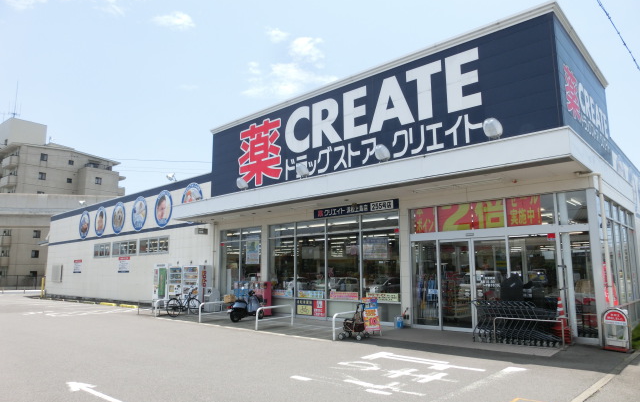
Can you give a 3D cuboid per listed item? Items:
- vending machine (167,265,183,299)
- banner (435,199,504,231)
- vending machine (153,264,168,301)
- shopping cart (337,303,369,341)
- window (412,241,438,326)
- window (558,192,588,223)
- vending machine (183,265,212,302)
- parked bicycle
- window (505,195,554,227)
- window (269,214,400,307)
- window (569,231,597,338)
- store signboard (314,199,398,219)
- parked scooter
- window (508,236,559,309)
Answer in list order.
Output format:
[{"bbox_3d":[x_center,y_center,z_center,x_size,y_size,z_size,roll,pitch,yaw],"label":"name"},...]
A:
[{"bbox_3d":[-6.150,3.871,19.903,1.131,1.846,0.710,-9,-13,42],"label":"vending machine"},{"bbox_3d":[4.113,0.442,12.149,1.874,0.760,0.057,-9,-13,42],"label":"banner"},{"bbox_3d":[-7.122,3.954,20.656,1.294,1.988,0.710,-9,-13,42],"label":"vending machine"},{"bbox_3d":[0.807,2.886,10.684,0.650,0.840,0.510,-4,-10,22],"label":"shopping cart"},{"bbox_3d":[3.037,2.392,12.829,0.888,2.496,0.100,-8,-12,42],"label":"window"},{"bbox_3d":[5.954,0.181,10.493,0.655,0.801,0.100,-8,-12,42],"label":"window"},{"bbox_3d":[-5.183,3.713,18.831,1.248,1.840,0.660,-8,-12,42],"label":"vending machine"},{"bbox_3d":[-4.931,3.716,16.365,0.560,1.040,1.750,-6,-11,30],"label":"parked bicycle"},{"bbox_3d":[5.259,0.276,11.119,1.192,0.795,0.100,-8,-12,42],"label":"window"},{"bbox_3d":[0.217,2.038,15.490,5.981,2.816,0.100,-8,-12,42],"label":"window"},{"bbox_3d":[6.013,1.892,10.108,0.398,2.393,0.085,-9,-13,42],"label":"window"},{"bbox_3d":[1.092,0.293,14.810,3.564,0.298,0.085,-9,-13,42],"label":"store signboard"},{"bbox_3d":[-2.364,3.416,14.564,0.650,1.020,1.680,-6,-12,32],"label":"parked scooter"},{"bbox_3d":[5.233,1.982,10.818,1.179,2.293,0.085,-9,-13,42],"label":"window"}]

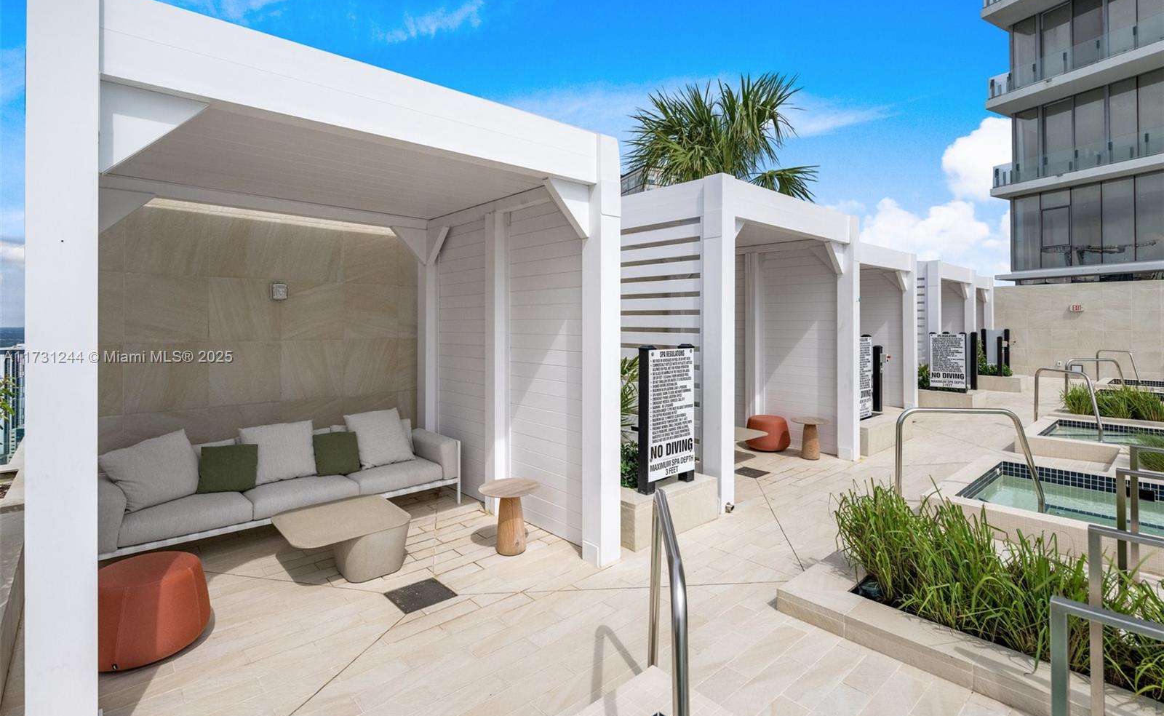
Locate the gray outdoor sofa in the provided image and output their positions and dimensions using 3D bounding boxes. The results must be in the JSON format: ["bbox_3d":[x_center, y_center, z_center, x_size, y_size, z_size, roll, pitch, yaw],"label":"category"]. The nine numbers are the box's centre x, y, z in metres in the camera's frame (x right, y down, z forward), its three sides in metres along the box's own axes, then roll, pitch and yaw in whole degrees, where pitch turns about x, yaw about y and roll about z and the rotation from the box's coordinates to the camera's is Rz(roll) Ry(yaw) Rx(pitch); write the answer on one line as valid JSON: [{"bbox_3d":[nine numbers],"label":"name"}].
[{"bbox_3d":[-2.501,1.080,4.759,2.733,0.760,0.959,-3,4,-42],"label":"gray outdoor sofa"}]

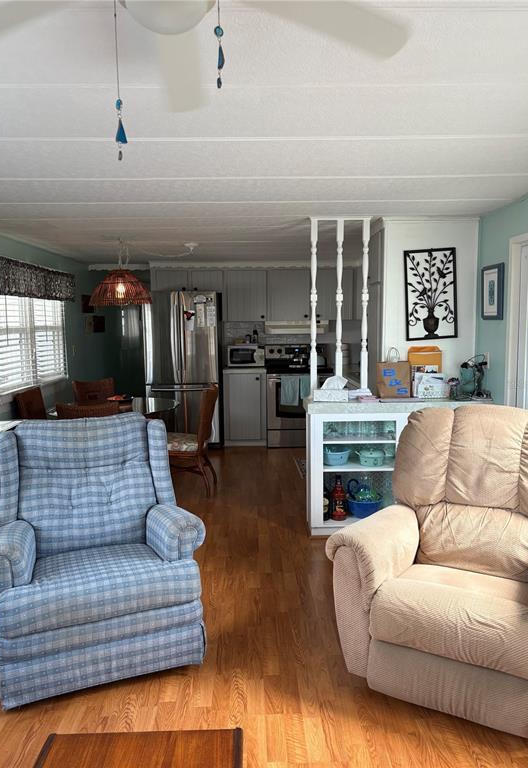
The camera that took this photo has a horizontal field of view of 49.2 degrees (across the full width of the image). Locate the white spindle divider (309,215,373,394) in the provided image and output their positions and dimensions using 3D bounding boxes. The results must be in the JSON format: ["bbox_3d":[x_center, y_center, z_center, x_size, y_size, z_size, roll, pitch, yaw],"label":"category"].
[{"bbox_3d":[0.522,-0.517,3.952,0.430,1.235,0.075,-1,6,0],"label":"white spindle divider"}]

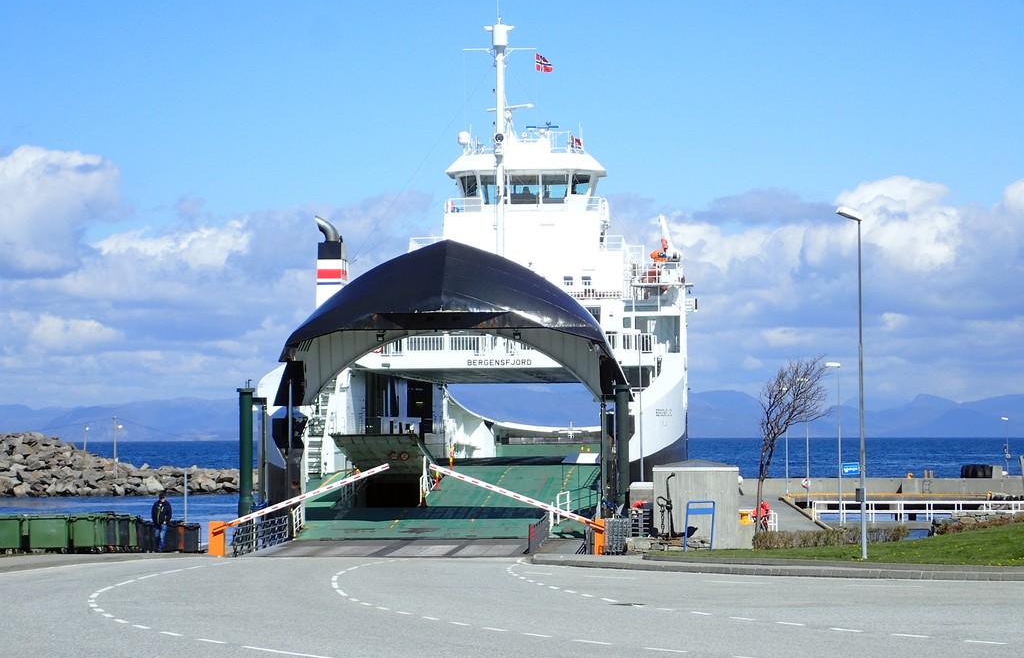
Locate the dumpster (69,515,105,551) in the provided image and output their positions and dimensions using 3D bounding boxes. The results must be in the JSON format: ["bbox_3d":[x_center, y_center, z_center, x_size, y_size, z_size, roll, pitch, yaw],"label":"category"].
[{"bbox_3d":[-13.181,6.372,91.922,0.790,1.210,1.280,-1,-2,7],"label":"dumpster"}]

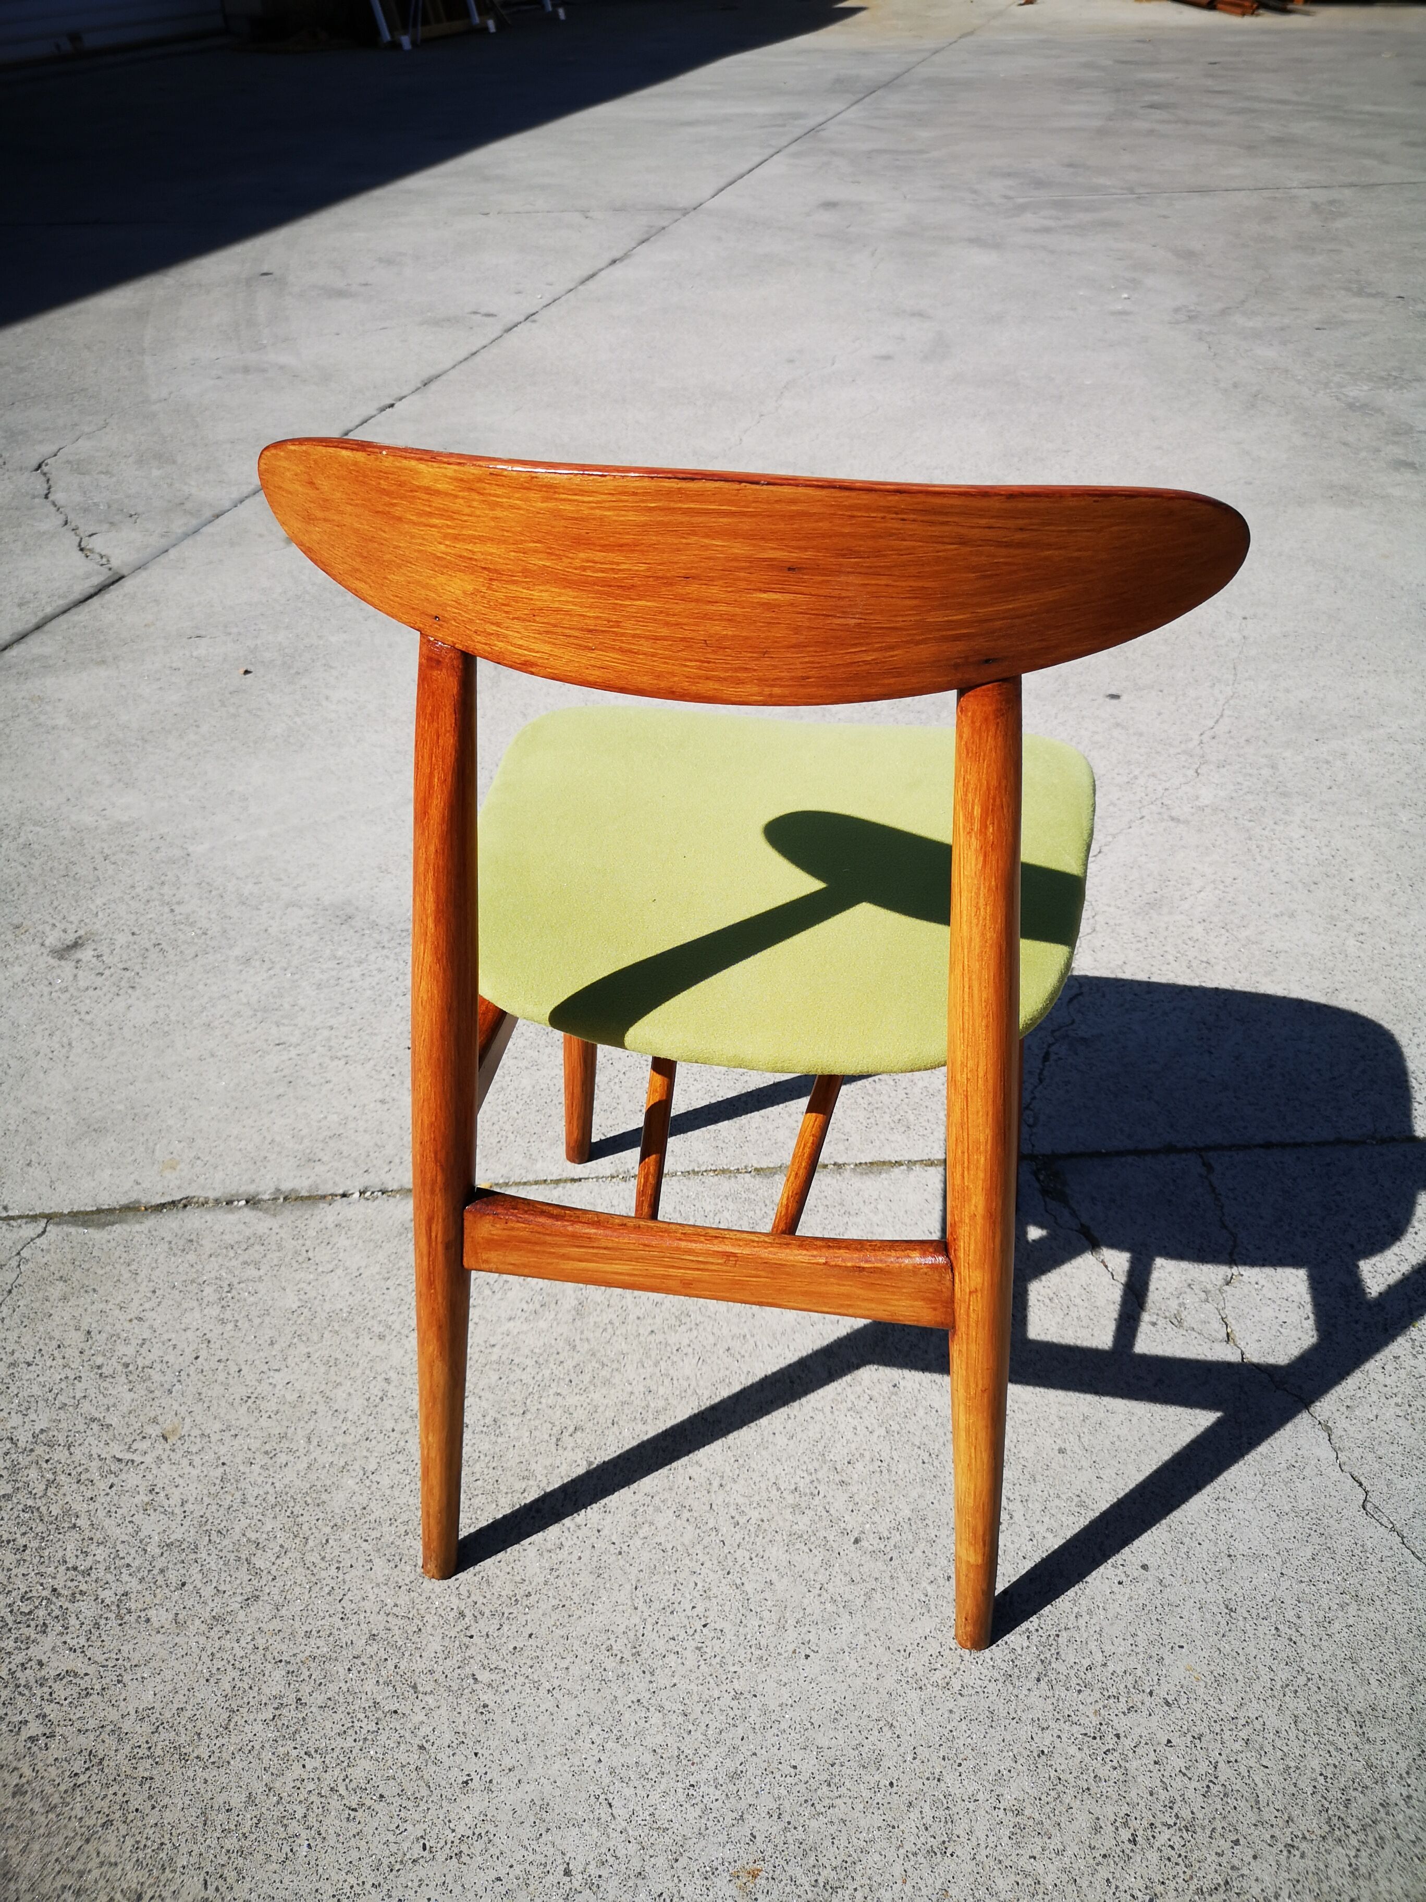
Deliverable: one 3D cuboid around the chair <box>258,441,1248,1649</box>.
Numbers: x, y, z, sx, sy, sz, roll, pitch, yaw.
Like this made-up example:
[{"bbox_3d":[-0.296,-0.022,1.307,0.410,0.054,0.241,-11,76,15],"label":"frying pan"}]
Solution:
[{"bbox_3d":[0.030,0.004,1.045,0.495,0.765,0.525,5,34,8],"label":"chair"}]

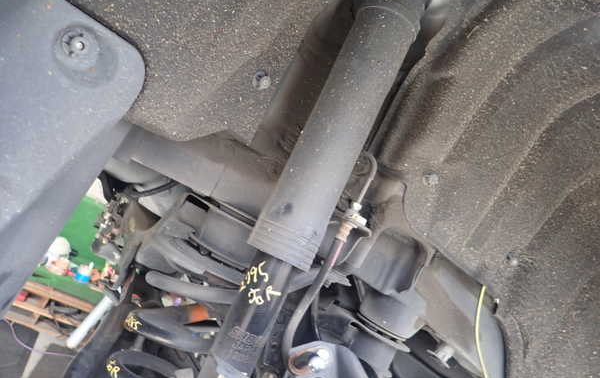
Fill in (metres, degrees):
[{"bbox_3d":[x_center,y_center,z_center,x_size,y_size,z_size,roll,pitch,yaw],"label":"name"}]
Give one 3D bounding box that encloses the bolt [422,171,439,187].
[{"bbox_3d":[0.151,-0.012,0.500,0.017,0.017,0.012,20,4,-24],"label":"bolt"}]

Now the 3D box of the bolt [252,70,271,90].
[{"bbox_3d":[-0.041,-0.115,0.460,0.017,0.017,0.012,21,6,-27],"label":"bolt"}]

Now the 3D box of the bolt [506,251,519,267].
[{"bbox_3d":[0.250,0.082,0.510,0.015,0.015,0.012,20,5,-21],"label":"bolt"}]

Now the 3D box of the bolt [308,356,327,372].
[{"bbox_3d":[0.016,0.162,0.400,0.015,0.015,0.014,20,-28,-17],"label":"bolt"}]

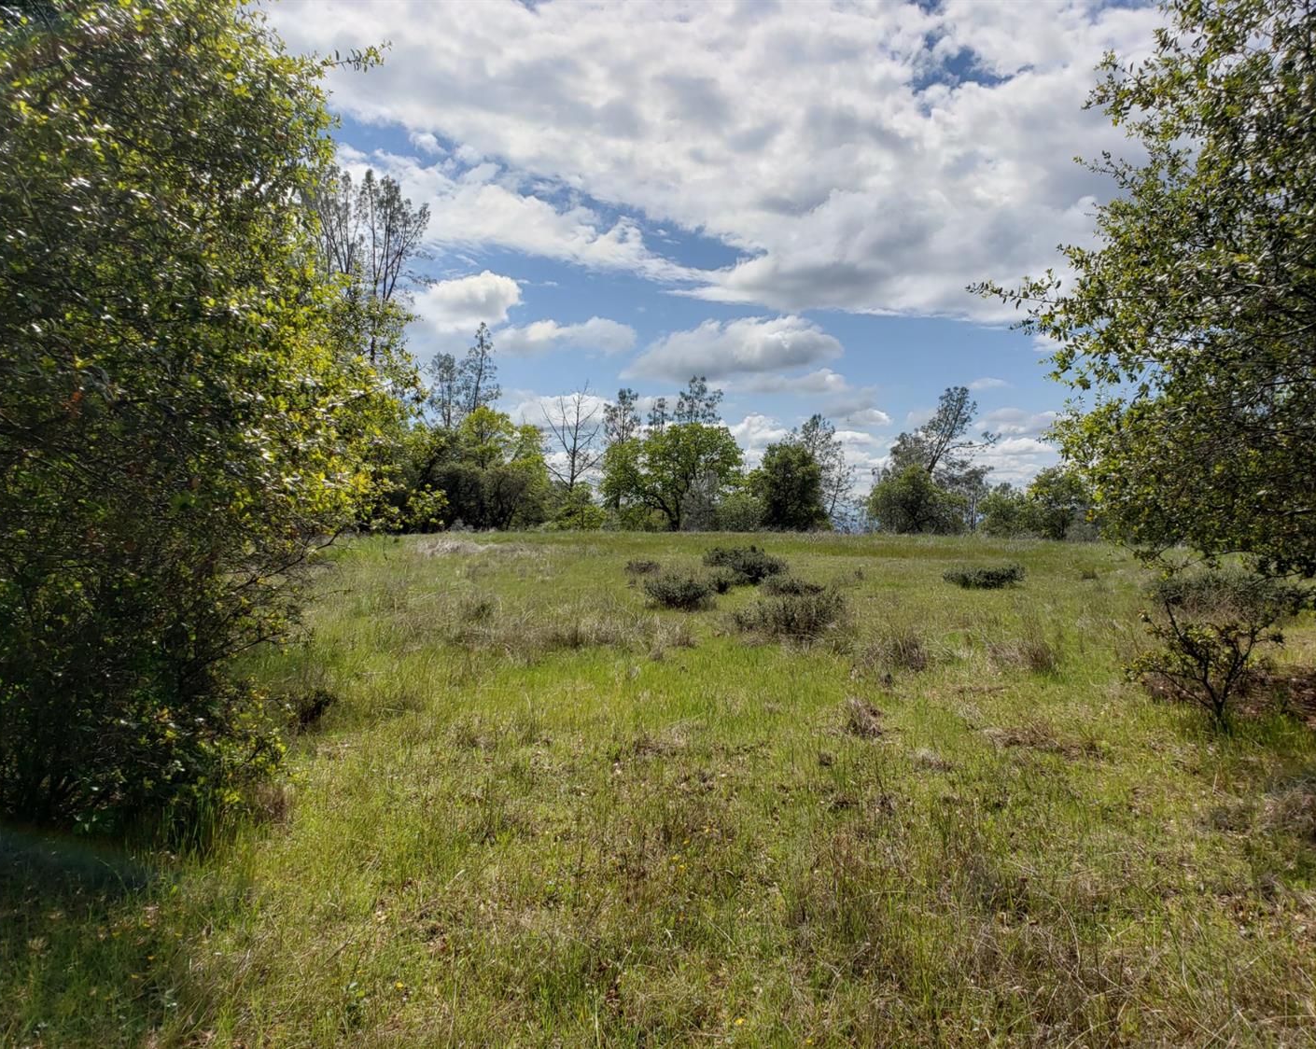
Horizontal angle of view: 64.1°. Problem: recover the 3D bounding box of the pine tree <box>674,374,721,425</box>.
[{"bbox_3d":[2.658,-4.443,70.000,3.600,11.000,3.600,0,1,0],"label":"pine tree"}]

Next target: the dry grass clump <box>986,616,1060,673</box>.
[{"bbox_3d":[3.585,1.179,10.300,0.680,0.540,0.550,0,1,0],"label":"dry grass clump"}]

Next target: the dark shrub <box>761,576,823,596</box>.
[{"bbox_3d":[2.467,1.159,19.200,1.150,0.460,0.900,0,1,0],"label":"dark shrub"}]

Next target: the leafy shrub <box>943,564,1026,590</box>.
[{"bbox_3d":[6.678,1.063,21.500,1.680,0.520,1.200,0,1,0],"label":"leafy shrub"}]

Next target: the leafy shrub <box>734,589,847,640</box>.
[{"bbox_3d":[1.693,1.152,13.500,1.450,0.660,1.100,0,1,0],"label":"leafy shrub"}]

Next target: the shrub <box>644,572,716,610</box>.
[{"bbox_3d":[0.345,1.070,17.000,1.170,0.640,1.000,0,1,0],"label":"shrub"}]

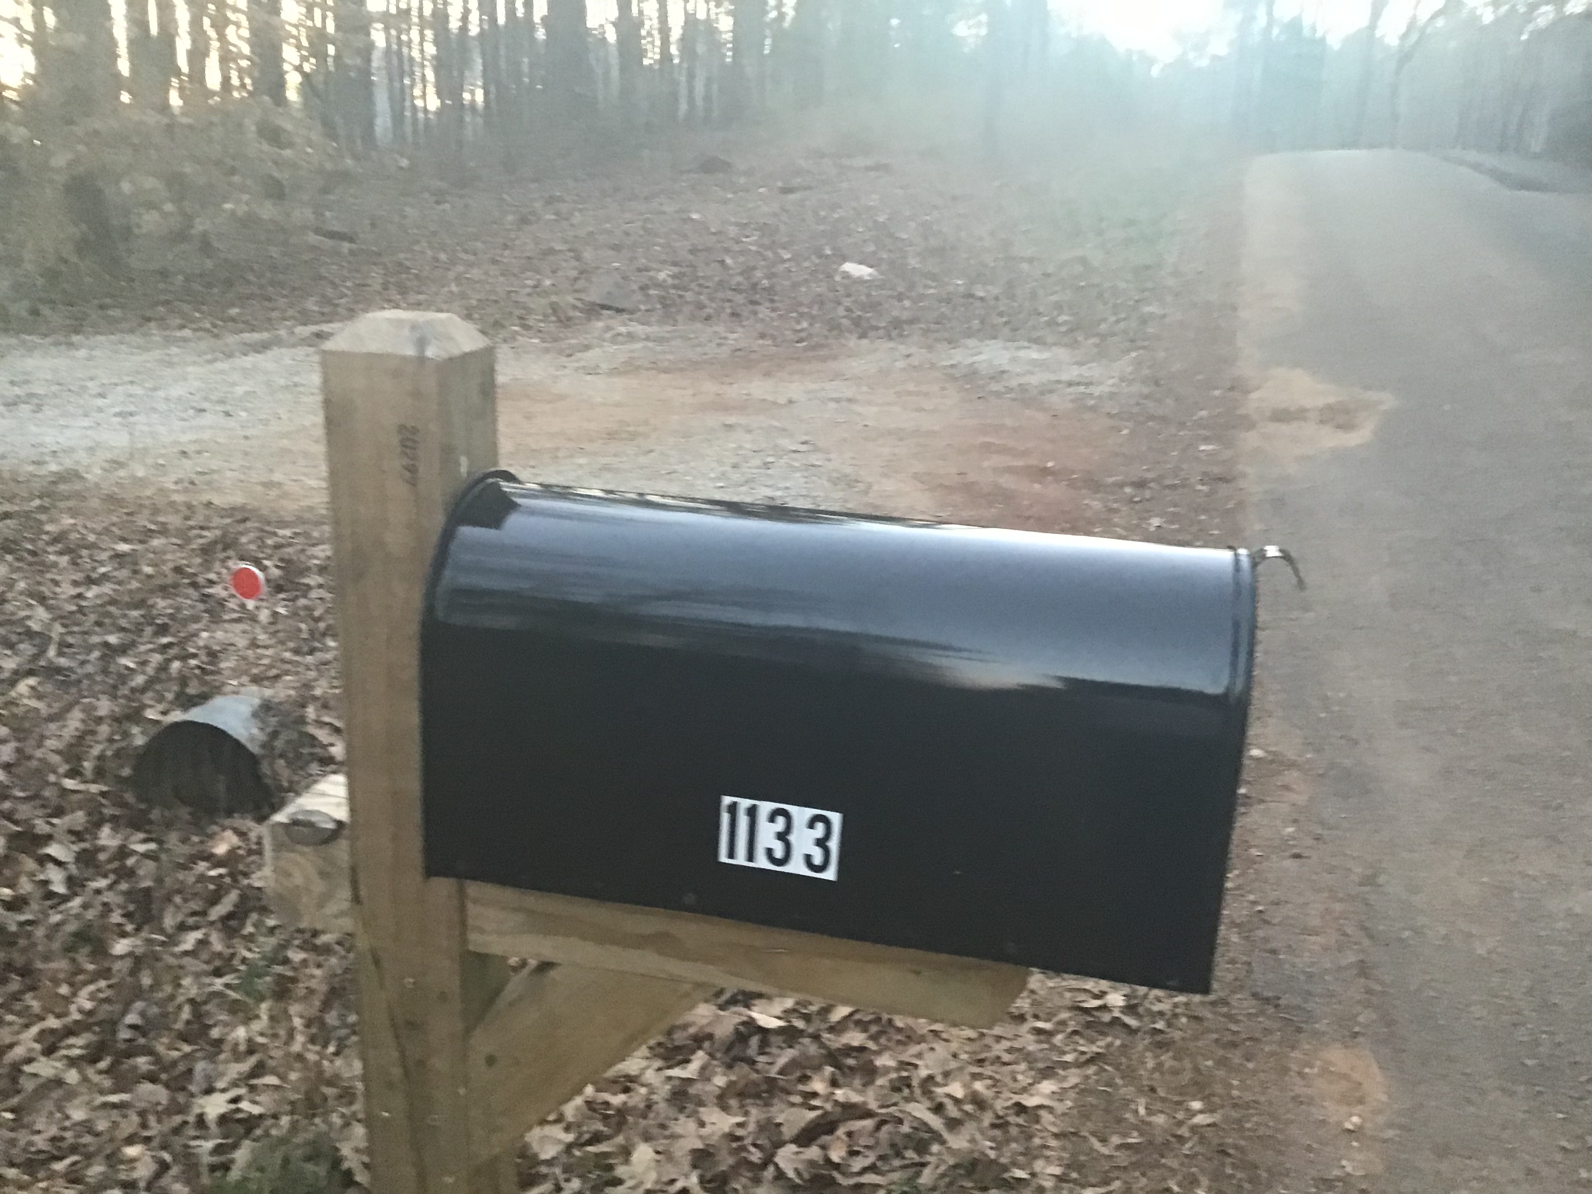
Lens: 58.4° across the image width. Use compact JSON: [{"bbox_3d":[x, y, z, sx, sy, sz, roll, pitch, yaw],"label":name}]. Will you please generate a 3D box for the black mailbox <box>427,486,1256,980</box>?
[{"bbox_3d":[0.029,0.068,1.025,0.540,0.264,0.222,6,19,11],"label":"black mailbox"}]

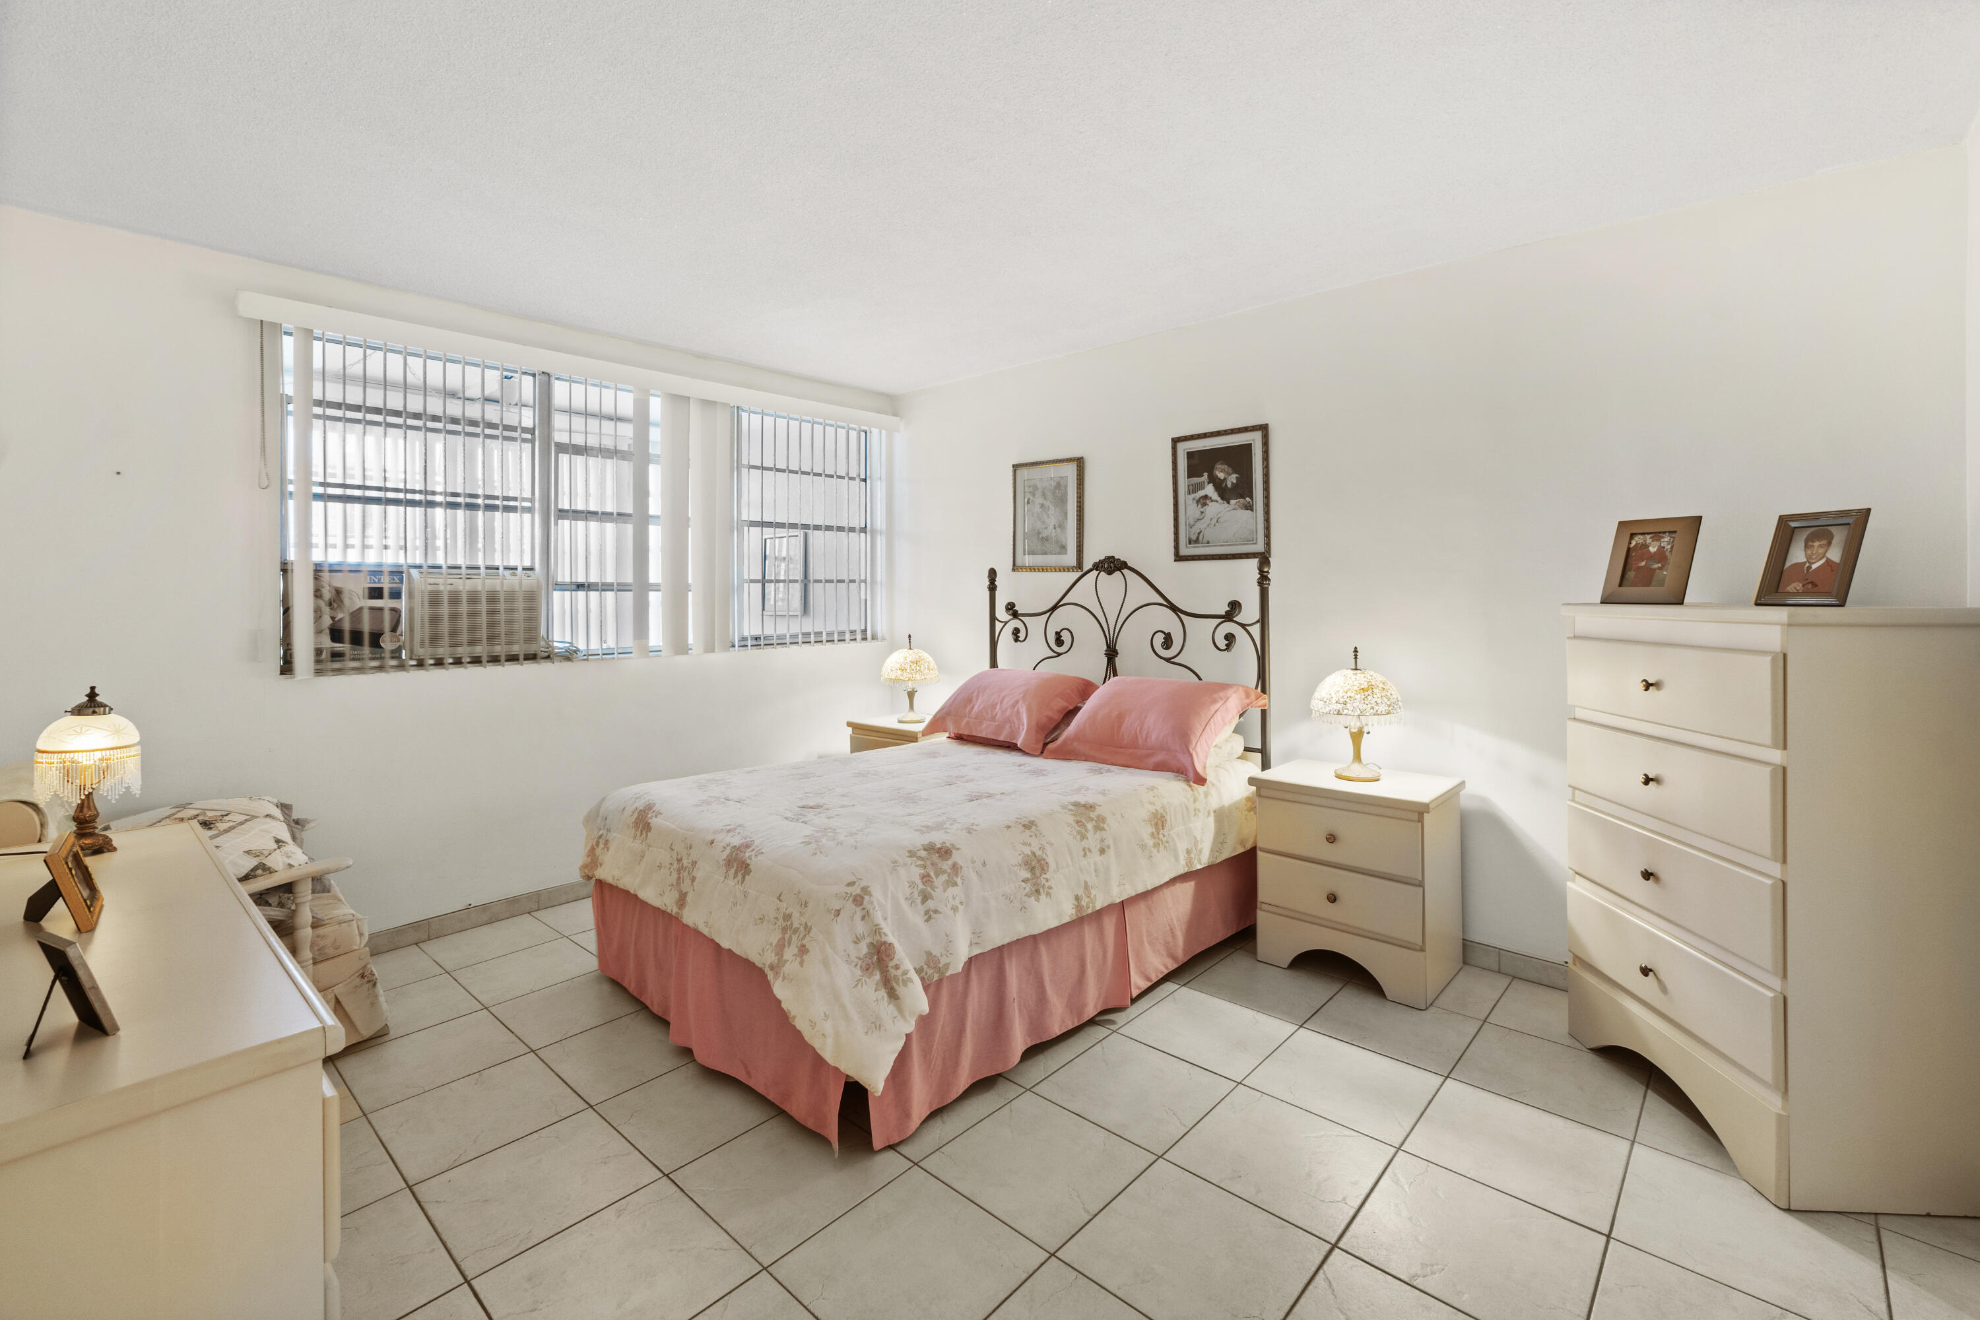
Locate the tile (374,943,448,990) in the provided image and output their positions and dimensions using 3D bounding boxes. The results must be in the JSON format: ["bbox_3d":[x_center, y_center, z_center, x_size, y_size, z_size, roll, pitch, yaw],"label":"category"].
[{"bbox_3d":[-2.273,1.149,3.002,0.405,0.010,0.405,2,4,42],"label":"tile"}]

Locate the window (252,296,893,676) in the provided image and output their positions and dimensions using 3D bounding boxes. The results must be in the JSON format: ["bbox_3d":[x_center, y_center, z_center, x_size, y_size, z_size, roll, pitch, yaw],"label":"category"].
[{"bbox_3d":[-1.535,-0.643,3.814,0.120,1.240,2.760,3,4,42],"label":"window"}]

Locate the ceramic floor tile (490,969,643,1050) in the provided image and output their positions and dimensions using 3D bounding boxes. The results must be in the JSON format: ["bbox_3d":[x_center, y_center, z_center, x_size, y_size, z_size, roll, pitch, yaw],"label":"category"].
[{"bbox_3d":[-1.379,1.155,2.748,0.405,0.010,0.405,2,4,42],"label":"ceramic floor tile"}]

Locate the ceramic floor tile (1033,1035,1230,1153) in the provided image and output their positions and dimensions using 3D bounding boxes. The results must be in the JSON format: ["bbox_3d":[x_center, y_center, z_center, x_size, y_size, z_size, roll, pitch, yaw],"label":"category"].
[{"bbox_3d":[0.394,1.168,2.244,0.405,0.010,0.405,2,4,42],"label":"ceramic floor tile"}]

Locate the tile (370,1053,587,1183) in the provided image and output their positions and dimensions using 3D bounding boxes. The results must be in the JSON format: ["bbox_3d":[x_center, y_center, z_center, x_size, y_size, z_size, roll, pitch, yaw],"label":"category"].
[{"bbox_3d":[-1.327,1.165,2.145,0.395,0.010,0.395,3,4,42],"label":"tile"}]

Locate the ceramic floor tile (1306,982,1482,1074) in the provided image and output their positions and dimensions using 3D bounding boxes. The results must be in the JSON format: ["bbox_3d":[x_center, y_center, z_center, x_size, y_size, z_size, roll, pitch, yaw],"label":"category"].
[{"bbox_3d":[1.247,1.122,2.543,0.395,0.010,0.395,3,4,42],"label":"ceramic floor tile"}]

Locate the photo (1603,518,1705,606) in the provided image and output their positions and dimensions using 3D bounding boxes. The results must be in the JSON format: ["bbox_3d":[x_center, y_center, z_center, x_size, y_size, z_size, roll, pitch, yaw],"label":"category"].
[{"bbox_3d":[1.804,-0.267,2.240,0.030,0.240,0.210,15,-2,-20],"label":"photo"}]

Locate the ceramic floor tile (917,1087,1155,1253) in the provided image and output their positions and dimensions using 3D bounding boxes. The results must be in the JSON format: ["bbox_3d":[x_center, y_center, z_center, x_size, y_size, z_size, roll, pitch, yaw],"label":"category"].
[{"bbox_3d":[0.117,1.171,1.926,0.395,0.010,0.395,3,4,42],"label":"ceramic floor tile"}]

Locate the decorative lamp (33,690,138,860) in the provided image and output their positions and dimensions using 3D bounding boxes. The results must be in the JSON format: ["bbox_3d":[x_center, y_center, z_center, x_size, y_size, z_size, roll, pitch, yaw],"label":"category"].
[{"bbox_3d":[-1.968,0.241,1.801,0.155,0.356,0.155,2,5,42],"label":"decorative lamp"}]

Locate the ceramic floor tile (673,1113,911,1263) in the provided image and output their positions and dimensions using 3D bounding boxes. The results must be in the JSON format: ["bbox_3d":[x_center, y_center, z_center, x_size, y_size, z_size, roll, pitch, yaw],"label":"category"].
[{"bbox_3d":[-0.455,1.181,1.896,0.400,0.010,0.400,2,5,42],"label":"ceramic floor tile"}]

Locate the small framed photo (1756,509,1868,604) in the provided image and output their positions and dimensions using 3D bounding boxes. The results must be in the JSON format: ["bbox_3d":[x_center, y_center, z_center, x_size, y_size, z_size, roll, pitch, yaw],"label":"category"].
[{"bbox_3d":[1.923,-0.232,1.927,0.020,0.237,0.163,22,-6,-22],"label":"small framed photo"}]

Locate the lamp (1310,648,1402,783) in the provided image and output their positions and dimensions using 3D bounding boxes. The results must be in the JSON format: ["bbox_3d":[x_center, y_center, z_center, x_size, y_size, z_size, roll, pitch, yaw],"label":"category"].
[{"bbox_3d":[1.341,0.189,3.008,0.335,0.475,0.335,2,4,42],"label":"lamp"}]

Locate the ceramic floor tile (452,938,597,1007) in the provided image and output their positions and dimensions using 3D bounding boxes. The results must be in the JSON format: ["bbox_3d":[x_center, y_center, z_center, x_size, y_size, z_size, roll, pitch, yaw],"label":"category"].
[{"bbox_3d":[-1.691,1.142,3.030,0.405,0.010,0.405,2,4,42],"label":"ceramic floor tile"}]

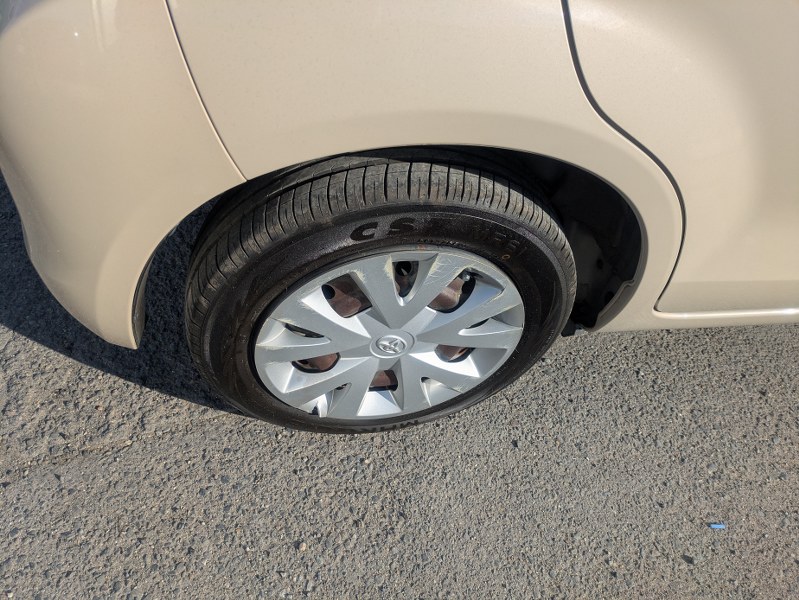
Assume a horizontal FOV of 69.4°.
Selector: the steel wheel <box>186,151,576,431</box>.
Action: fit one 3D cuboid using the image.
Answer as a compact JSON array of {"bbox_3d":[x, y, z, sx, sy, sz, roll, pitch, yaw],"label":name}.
[{"bbox_3d":[-0.025,0.005,0.897,0.574,0.572,0.174,-4,49,-13],"label":"steel wheel"}]

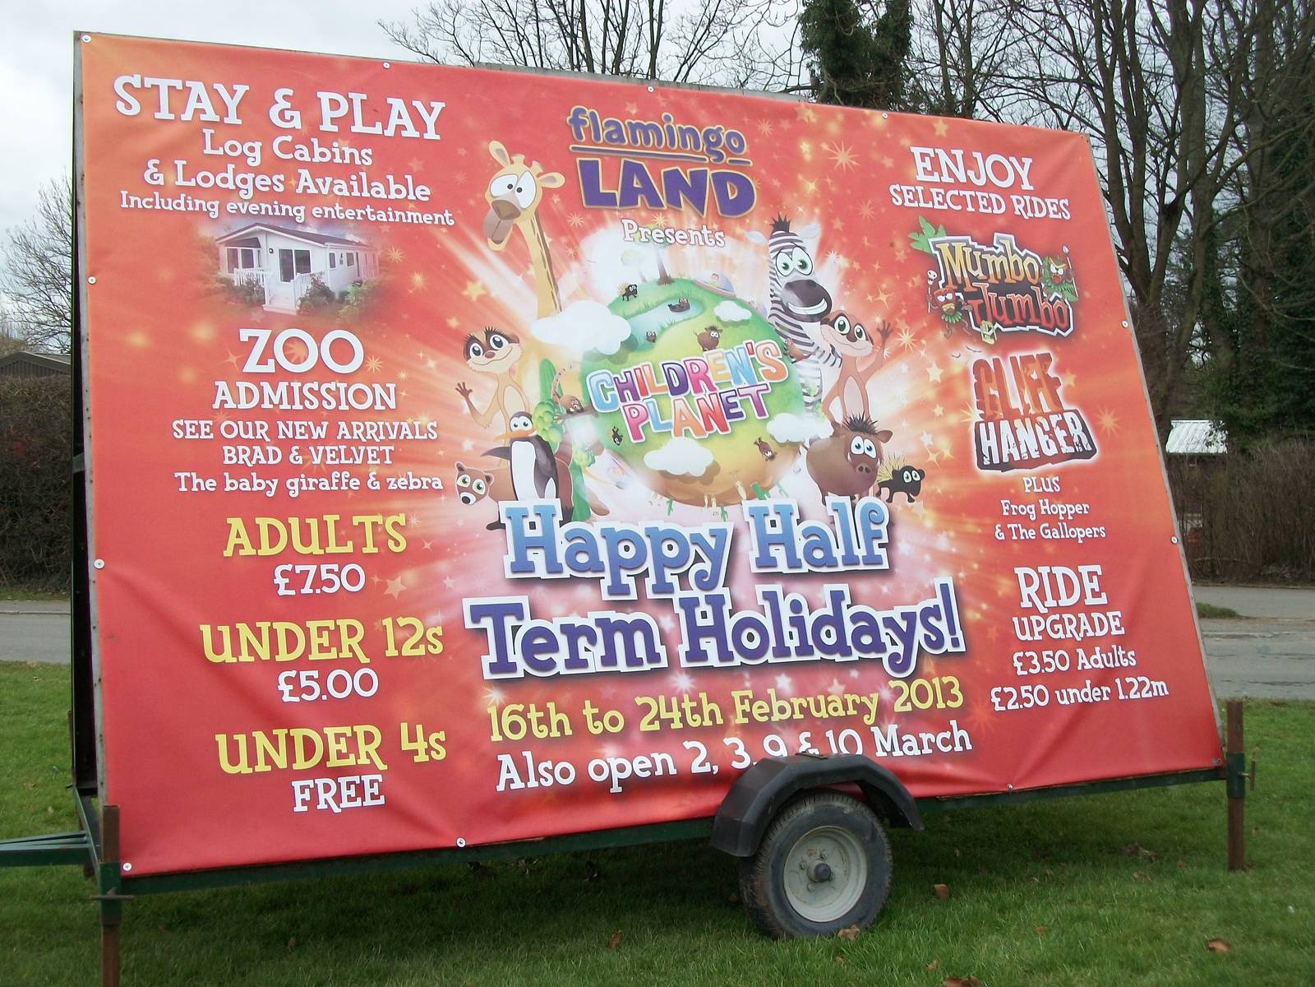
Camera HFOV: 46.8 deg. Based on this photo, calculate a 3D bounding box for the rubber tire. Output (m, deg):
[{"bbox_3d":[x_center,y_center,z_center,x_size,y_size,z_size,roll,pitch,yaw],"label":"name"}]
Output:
[{"bbox_3d":[0.602,1.417,5.724,0.580,0.580,0.163,0,0,-23],"label":"rubber tire"}]

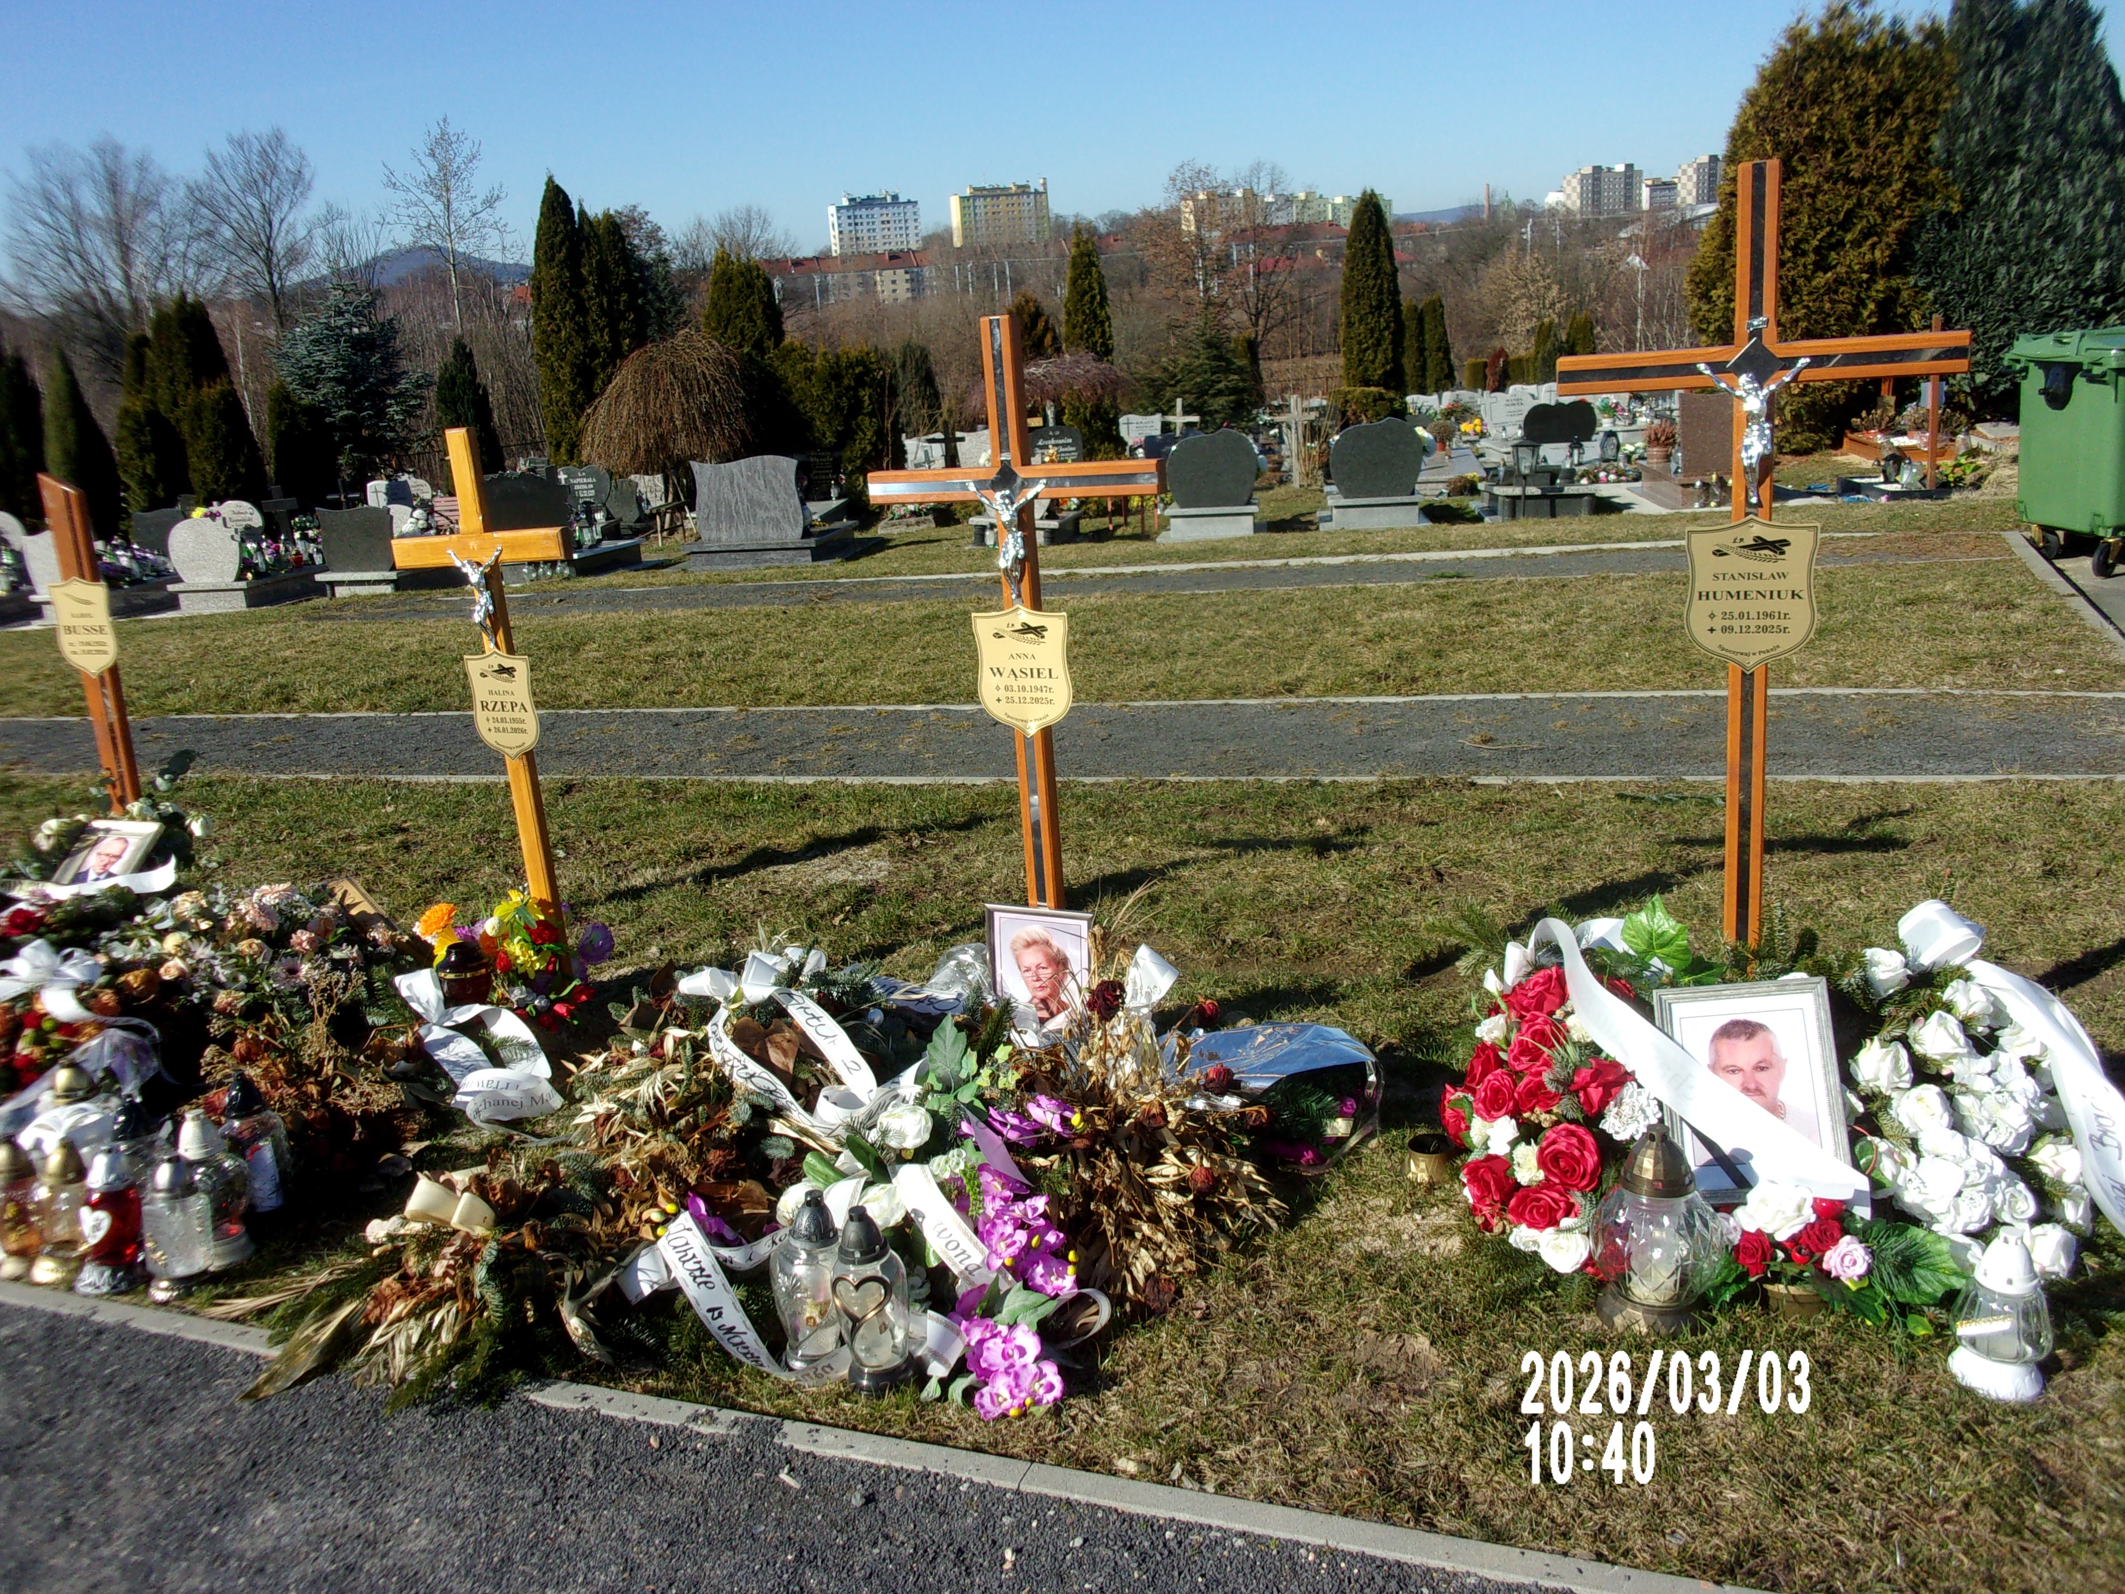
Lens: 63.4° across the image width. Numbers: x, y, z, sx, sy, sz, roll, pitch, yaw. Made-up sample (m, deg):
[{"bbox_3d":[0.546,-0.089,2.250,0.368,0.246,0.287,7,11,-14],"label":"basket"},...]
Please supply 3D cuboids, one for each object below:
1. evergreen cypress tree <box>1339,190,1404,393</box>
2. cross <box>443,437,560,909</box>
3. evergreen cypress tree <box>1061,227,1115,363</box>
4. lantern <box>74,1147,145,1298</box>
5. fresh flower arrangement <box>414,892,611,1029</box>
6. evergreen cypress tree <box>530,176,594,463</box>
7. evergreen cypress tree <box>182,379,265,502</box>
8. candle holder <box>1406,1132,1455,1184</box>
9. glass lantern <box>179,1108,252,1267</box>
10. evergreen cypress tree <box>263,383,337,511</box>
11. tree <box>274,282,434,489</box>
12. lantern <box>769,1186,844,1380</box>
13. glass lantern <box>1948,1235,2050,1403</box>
[{"bbox_3d":[5.350,-8.323,29.467,1.110,3.952,1.110,-2,14,11],"label":"evergreen cypress tree"},{"bbox_3d":[-1.396,-0.195,4.362,0.540,1.430,0.065,1,16,24],"label":"cross"},{"bbox_3d":[0.329,-5.684,22.000,0.780,3.000,0.780,-4,15,2],"label":"evergreen cypress tree"},{"bbox_3d":[-1.820,0.793,3.239,0.135,0.250,0.135,-13,16,-31],"label":"lantern"},{"bbox_3d":[-1.585,0.471,4.950,0.550,0.320,0.420,-9,14,-18],"label":"fresh flower arrangement"},{"bbox_3d":[-7.450,-6.933,25.500,0.920,4.400,0.920,-8,15,-14],"label":"evergreen cypress tree"},{"bbox_3d":[-11.760,-4.632,24.292,1.079,2.472,1.079,-11,15,-24],"label":"evergreen cypress tree"},{"bbox_3d":[0.677,0.664,3.160,0.090,0.065,0.090,-1,15,12],"label":"candle holder"},{"bbox_3d":[-1.649,0.742,3.301,0.140,0.286,0.140,-12,16,-28],"label":"glass lantern"},{"bbox_3d":[-10.697,-4.680,24.280,0.961,2.373,0.961,-10,15,-22],"label":"evergreen cypress tree"},{"bbox_3d":[-11.354,-6.547,27.500,2.500,3.300,2.500,-10,15,-20],"label":"tree"},{"bbox_3d":[-0.394,0.755,2.668,0.113,0.295,0.113,-1,14,-12],"label":"lantern"},{"bbox_3d":[1.313,0.712,2.402,0.139,0.228,0.139,3,16,29],"label":"glass lantern"}]

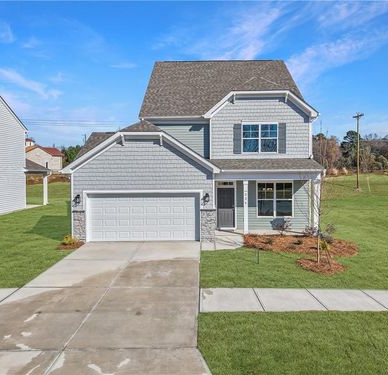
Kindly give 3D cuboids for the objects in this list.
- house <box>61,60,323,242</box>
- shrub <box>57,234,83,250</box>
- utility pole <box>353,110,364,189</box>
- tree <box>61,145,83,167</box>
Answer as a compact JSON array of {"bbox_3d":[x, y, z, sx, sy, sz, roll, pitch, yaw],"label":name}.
[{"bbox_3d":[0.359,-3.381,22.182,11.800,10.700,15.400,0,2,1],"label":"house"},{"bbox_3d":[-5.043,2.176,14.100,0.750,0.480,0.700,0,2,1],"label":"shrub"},{"bbox_3d":[24.658,-5.497,52.000,0.350,11.430,2.400,-1,2,-14],"label":"utility pole"},{"bbox_3d":[-29.298,-6.987,85.000,6.500,7.600,6.500,0,2,1],"label":"tree"}]

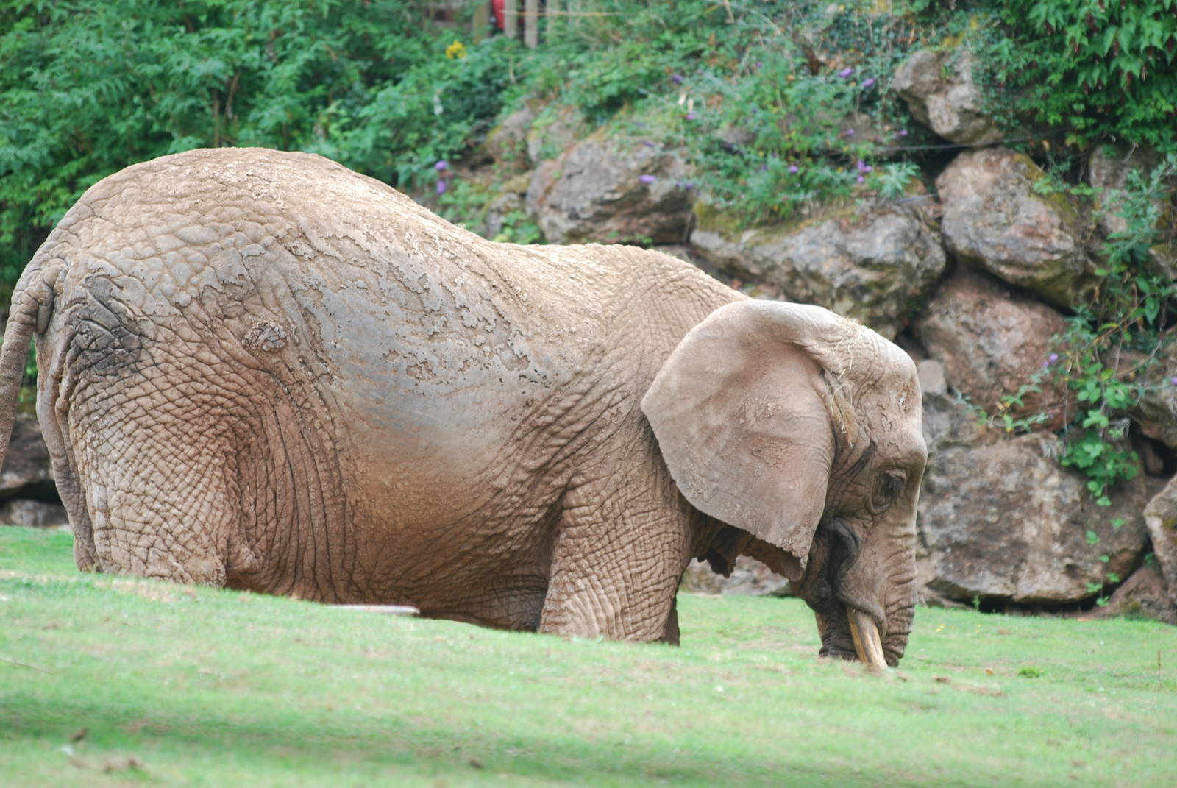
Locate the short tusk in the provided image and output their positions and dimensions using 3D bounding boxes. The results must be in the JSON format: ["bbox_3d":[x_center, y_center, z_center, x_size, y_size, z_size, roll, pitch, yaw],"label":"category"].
[{"bbox_3d":[1.090,0.955,32.600,0.120,0.250,0.085,-18,3,-17],"label":"short tusk"}]

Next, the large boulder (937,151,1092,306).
[{"bbox_3d":[2.060,-0.803,40.300,0.750,0.772,0.700,0,1,6],"label":"large boulder"}]

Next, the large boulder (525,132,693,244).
[{"bbox_3d":[0.102,-1.011,41.000,0.822,0.551,0.650,0,1,6],"label":"large boulder"}]

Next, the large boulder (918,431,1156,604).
[{"bbox_3d":[2.132,0.586,39.700,1.128,0.822,0.850,0,1,6],"label":"large boulder"}]

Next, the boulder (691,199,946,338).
[{"bbox_3d":[1.110,-0.604,40.300,1.230,0.675,0.850,0,1,6],"label":"boulder"}]

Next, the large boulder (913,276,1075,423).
[{"bbox_3d":[1.939,-0.214,40.000,0.745,0.736,0.700,0,1,6],"label":"large boulder"}]

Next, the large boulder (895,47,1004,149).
[{"bbox_3d":[1.755,-1.449,40.800,0.539,0.481,0.500,0,1,6],"label":"large boulder"}]

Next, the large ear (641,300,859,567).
[{"bbox_3d":[0.626,0.153,32.400,0.880,1.030,0.280,0,1,-20],"label":"large ear"}]

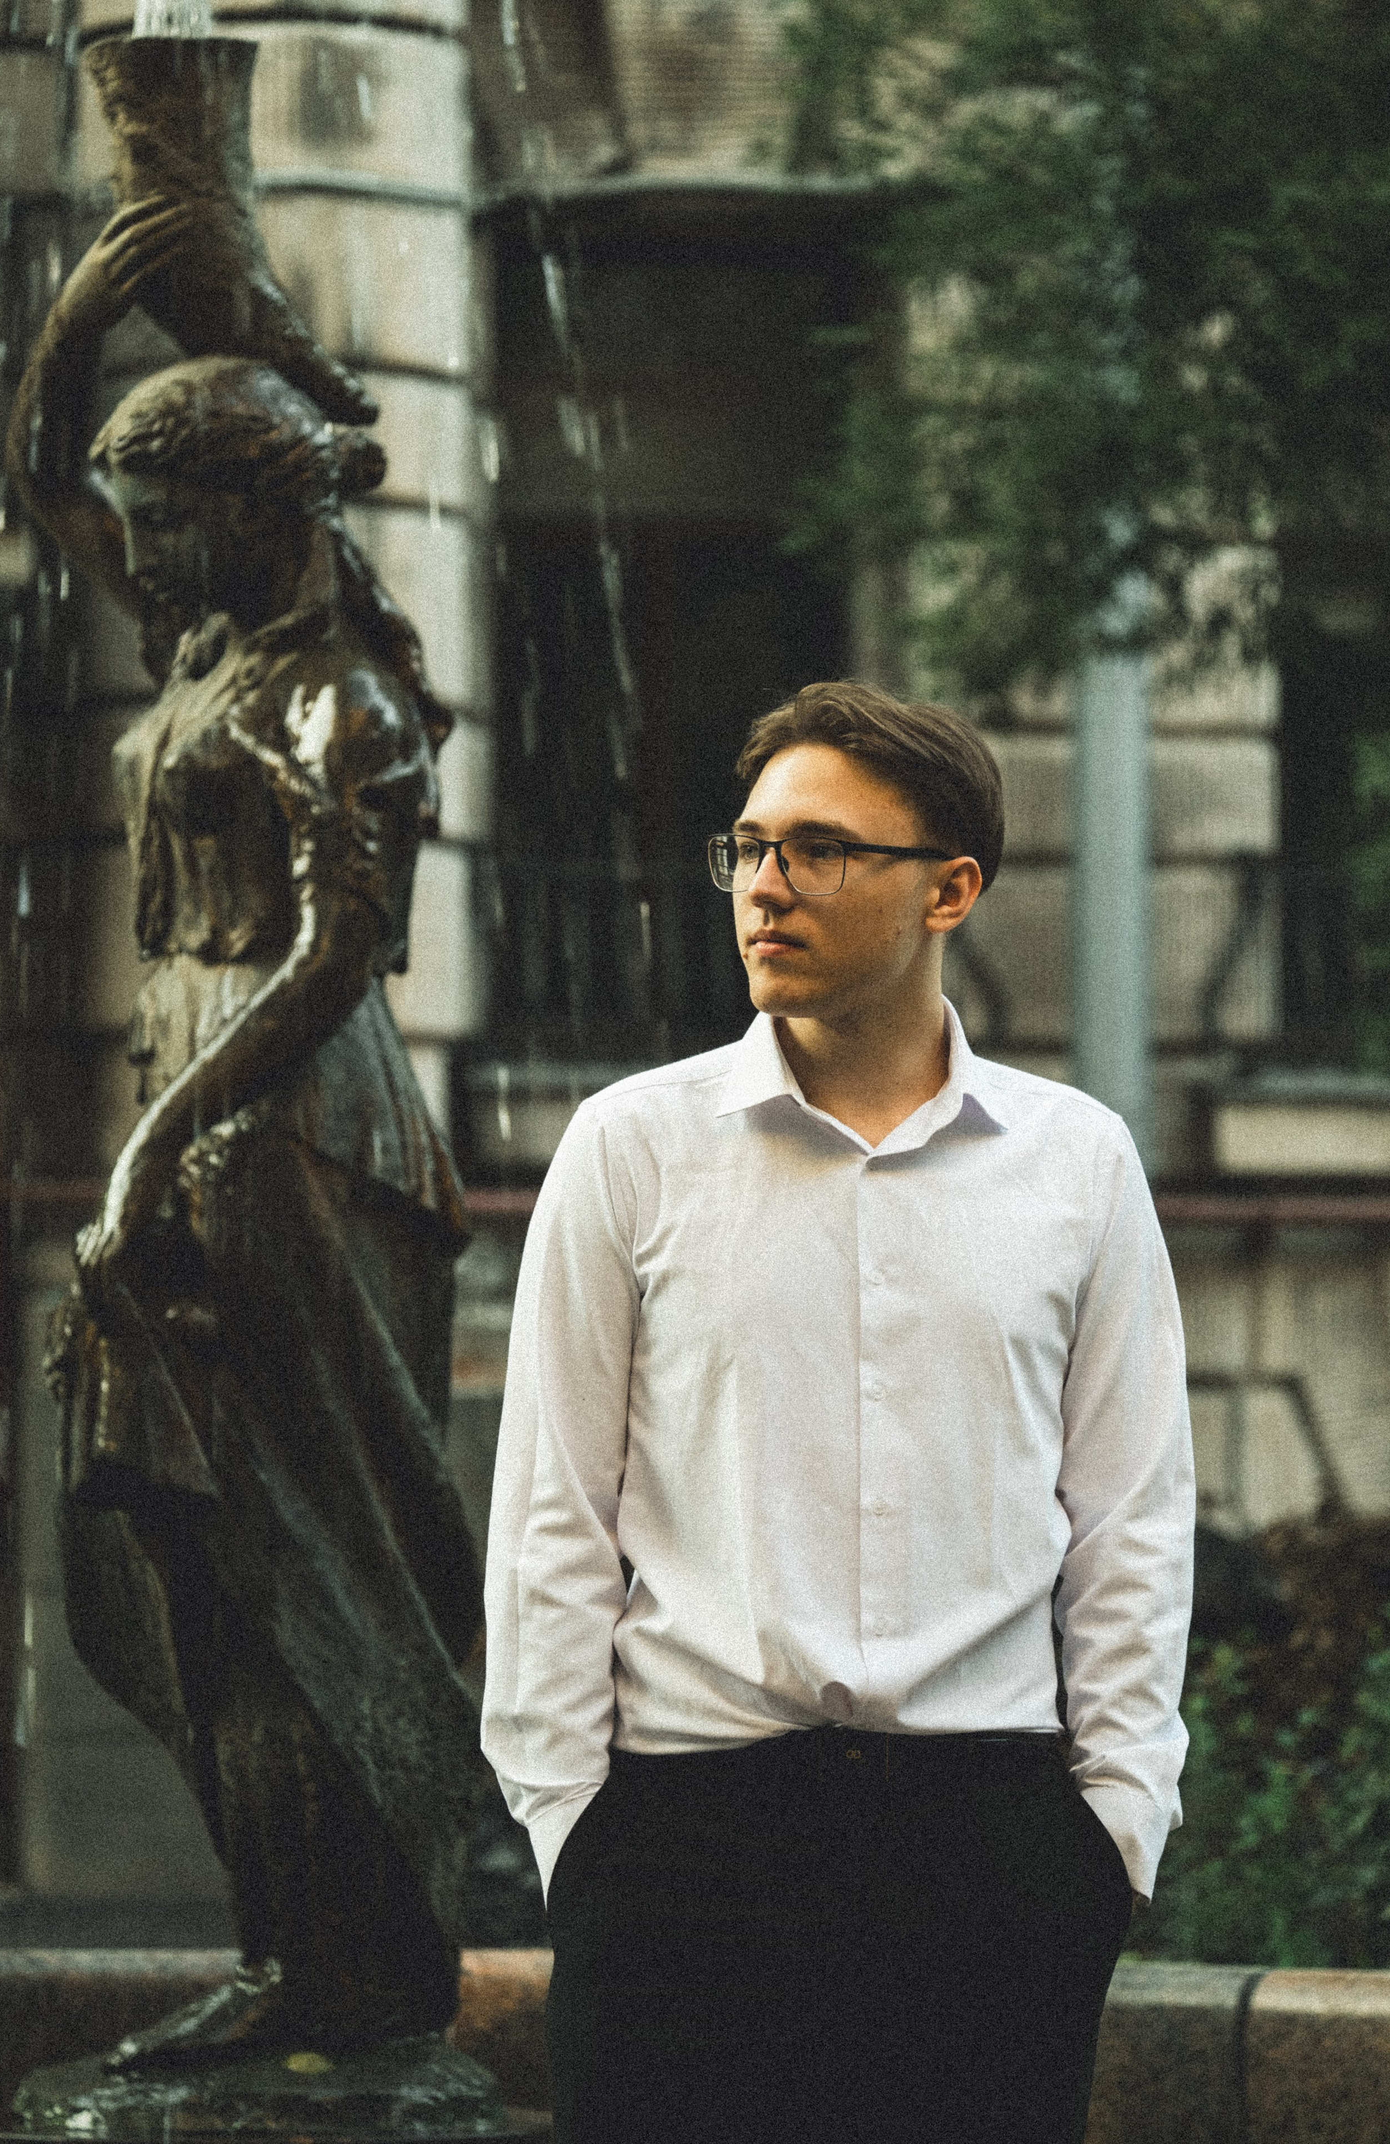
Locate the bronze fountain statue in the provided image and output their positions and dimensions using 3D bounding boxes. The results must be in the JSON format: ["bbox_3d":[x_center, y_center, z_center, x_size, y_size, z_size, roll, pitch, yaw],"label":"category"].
[{"bbox_3d":[-0.422,0.014,9.600,0.510,2.060,0.520,0,1,-27],"label":"bronze fountain statue"}]

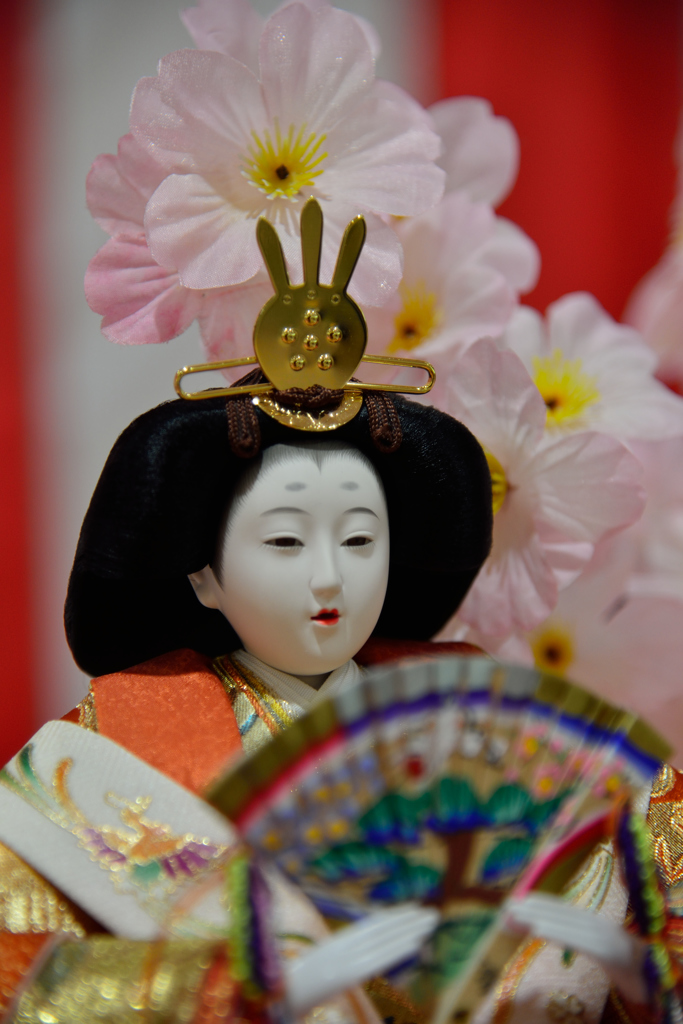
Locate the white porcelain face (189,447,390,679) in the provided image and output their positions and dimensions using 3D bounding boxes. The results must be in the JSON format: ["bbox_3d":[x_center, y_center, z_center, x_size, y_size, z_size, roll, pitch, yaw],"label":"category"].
[{"bbox_3d":[-0.010,0.010,0.660,0.035,0.044,0.028,-1,2,-18],"label":"white porcelain face"}]

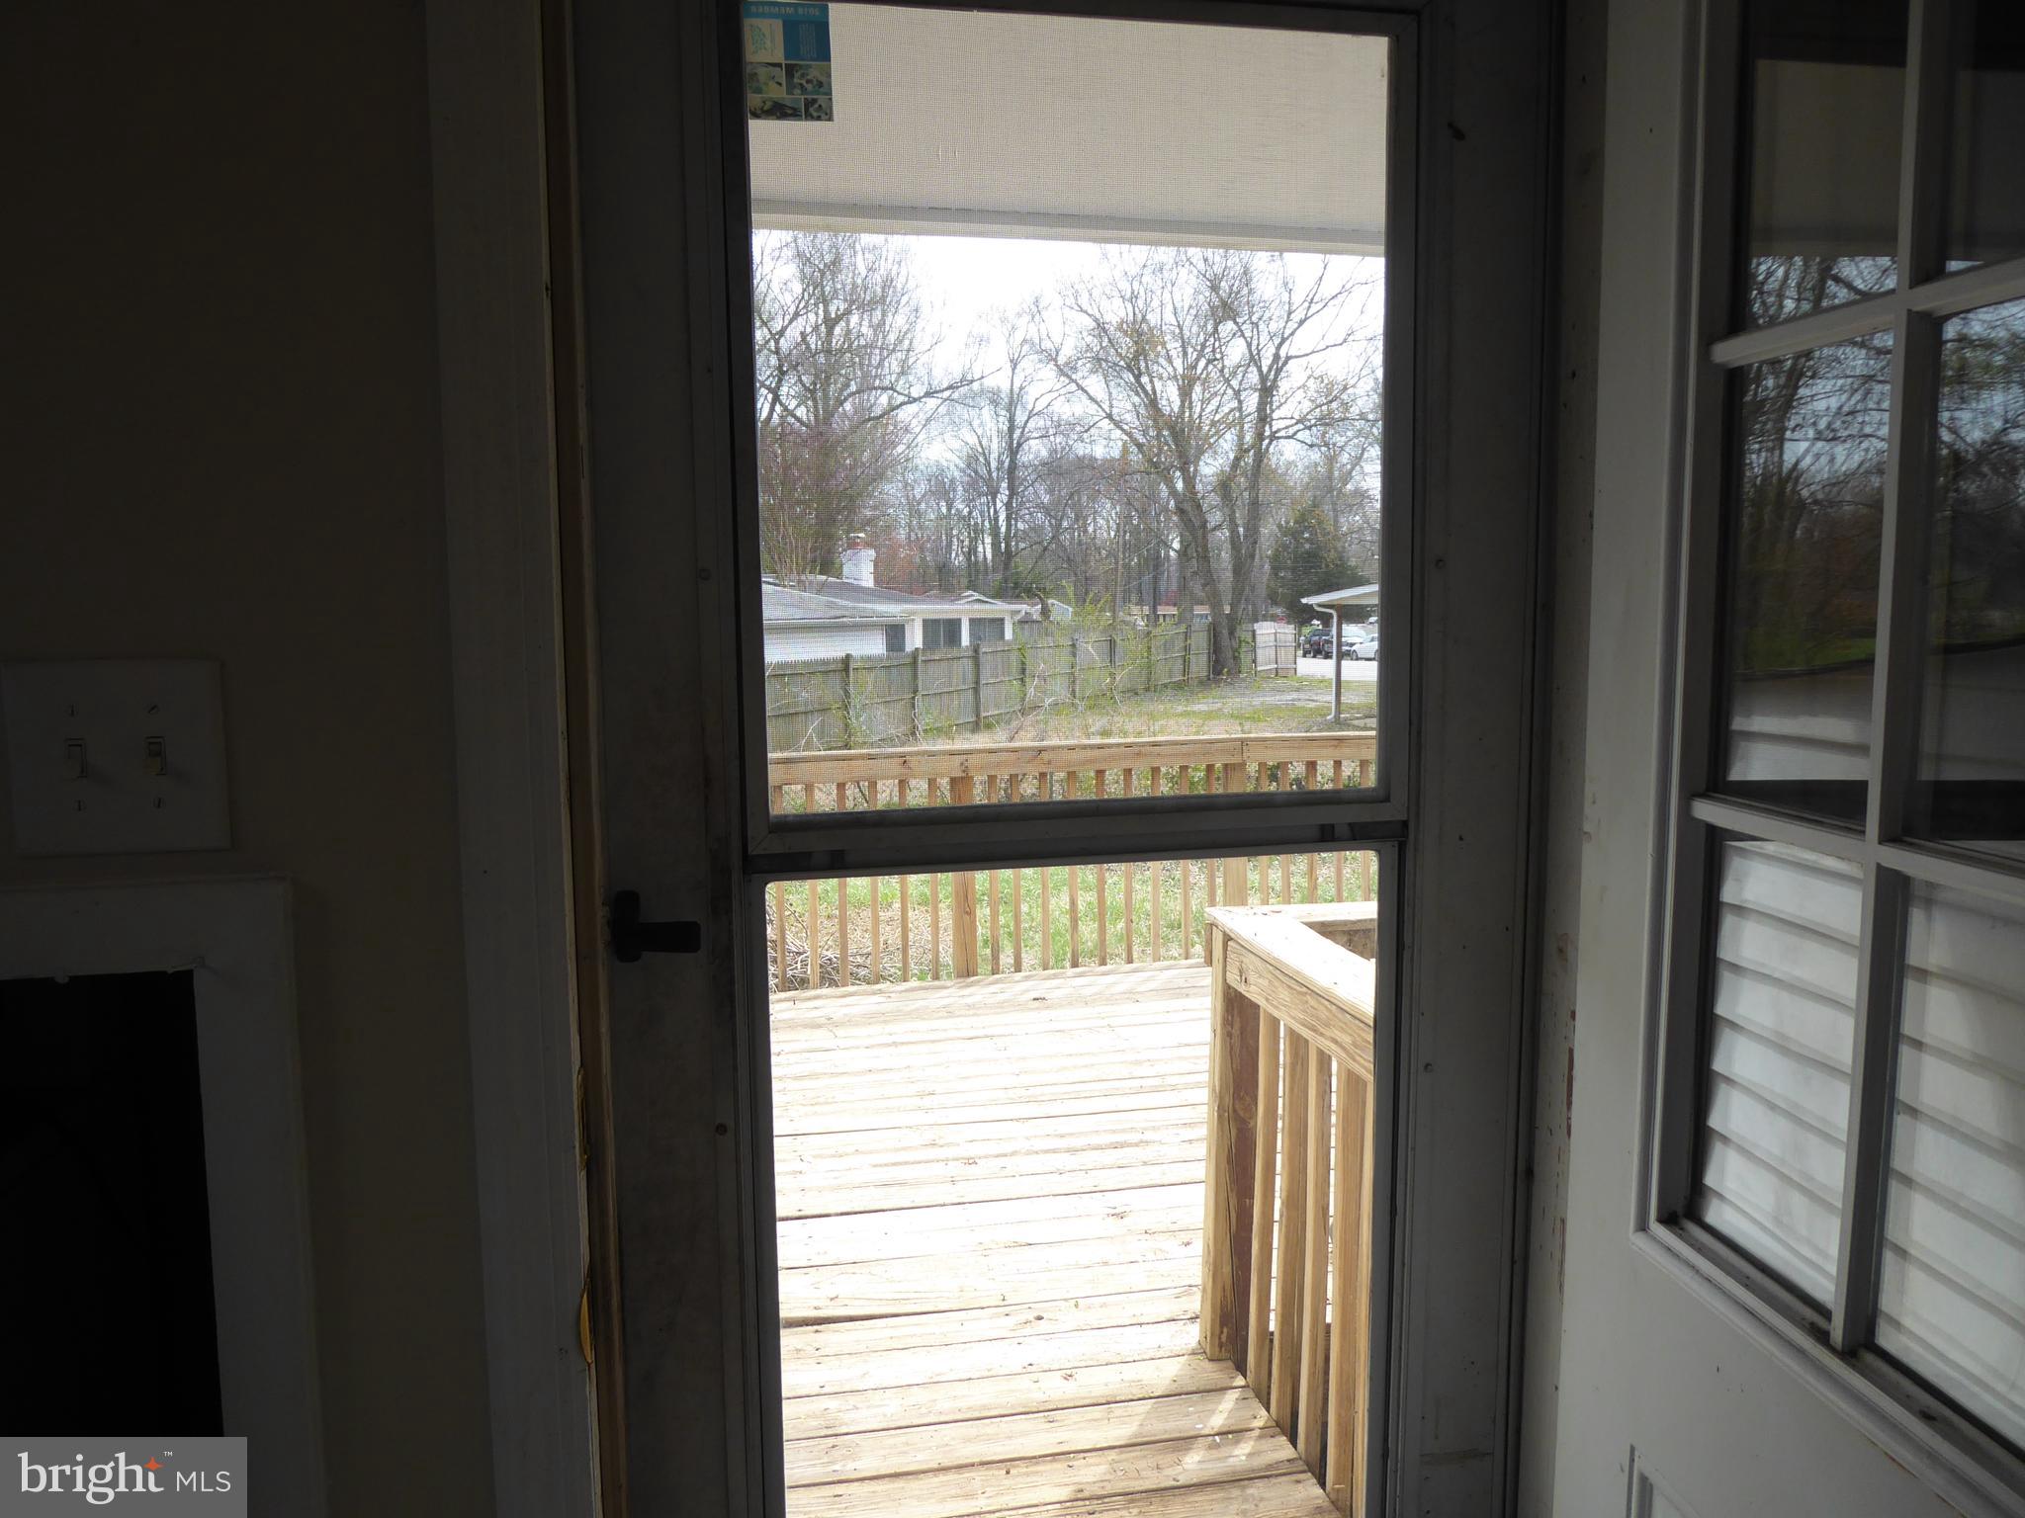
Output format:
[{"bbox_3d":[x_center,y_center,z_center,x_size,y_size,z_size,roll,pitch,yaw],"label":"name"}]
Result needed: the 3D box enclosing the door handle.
[{"bbox_3d":[-0.278,0.130,1.090,0.071,0.055,0.038,-2,6,-11],"label":"door handle"}]

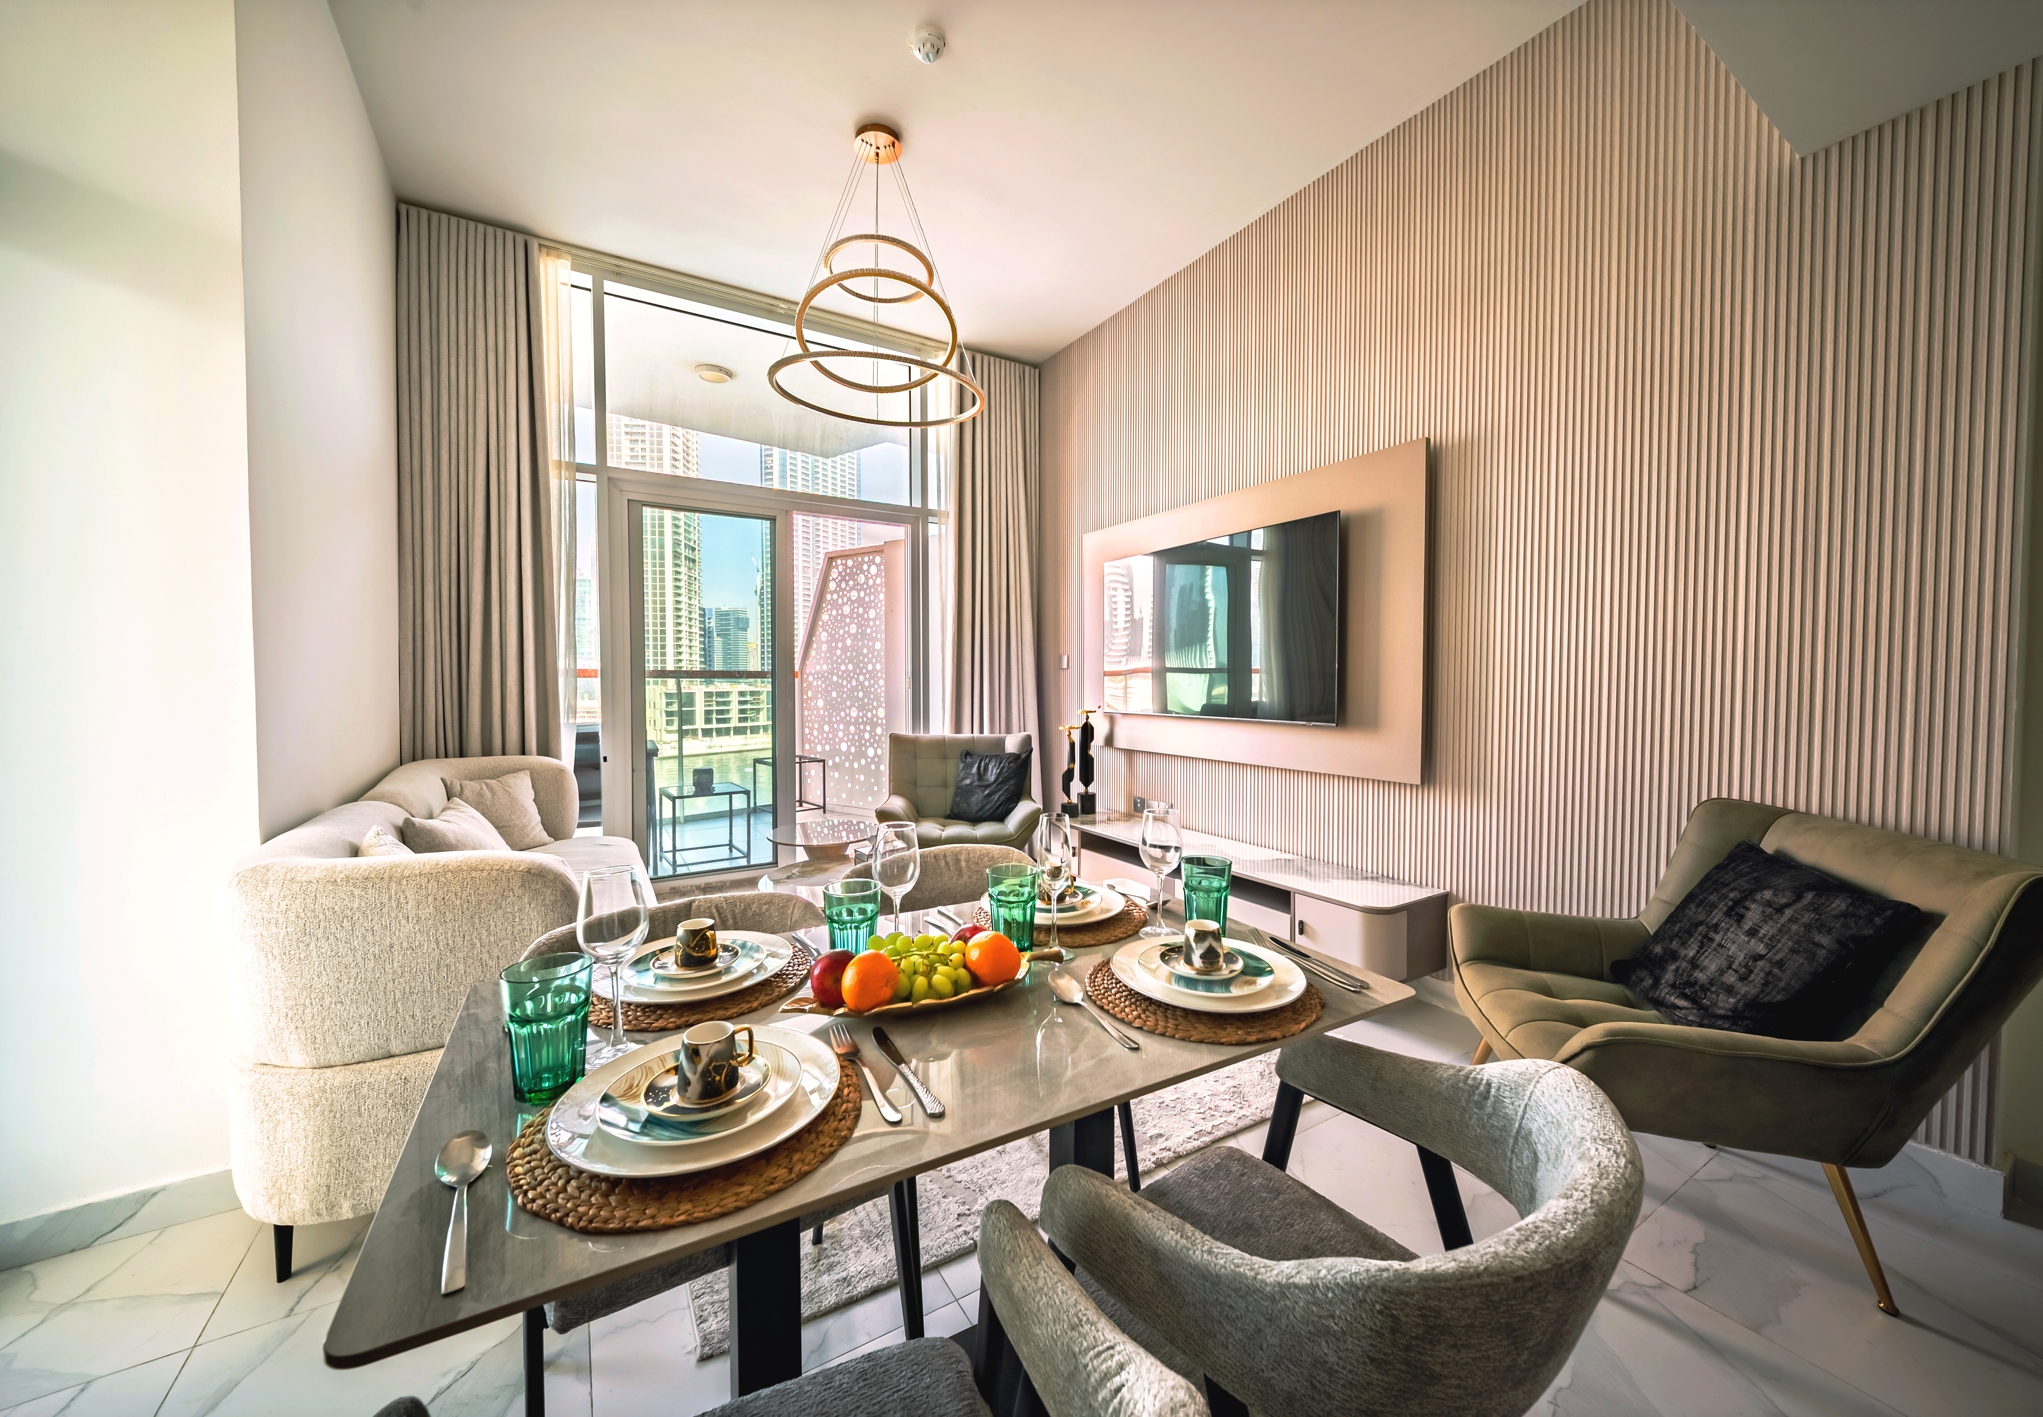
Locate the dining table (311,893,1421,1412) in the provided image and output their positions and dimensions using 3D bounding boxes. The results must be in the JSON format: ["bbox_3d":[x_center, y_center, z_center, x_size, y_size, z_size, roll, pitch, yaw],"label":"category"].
[{"bbox_3d":[-0.105,0.778,1.045,1.193,0.750,0.682,0,2,-30],"label":"dining table"}]

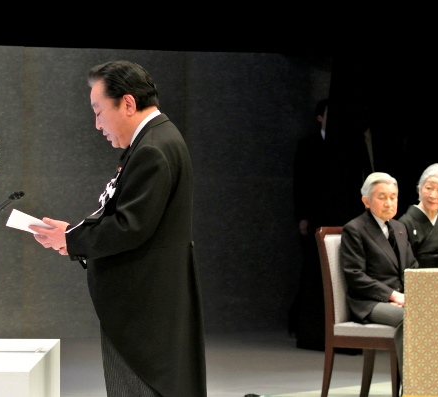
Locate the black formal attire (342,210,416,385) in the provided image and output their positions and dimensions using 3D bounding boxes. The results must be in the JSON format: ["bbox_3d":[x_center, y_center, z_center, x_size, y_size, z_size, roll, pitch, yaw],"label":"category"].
[{"bbox_3d":[0.978,0.548,17.400,0.660,1.000,0.520,1,1,39],"label":"black formal attire"}]

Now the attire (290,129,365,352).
[{"bbox_3d":[0.735,0.285,22.600,0.340,1.500,0.520,1,1,45],"label":"attire"}]

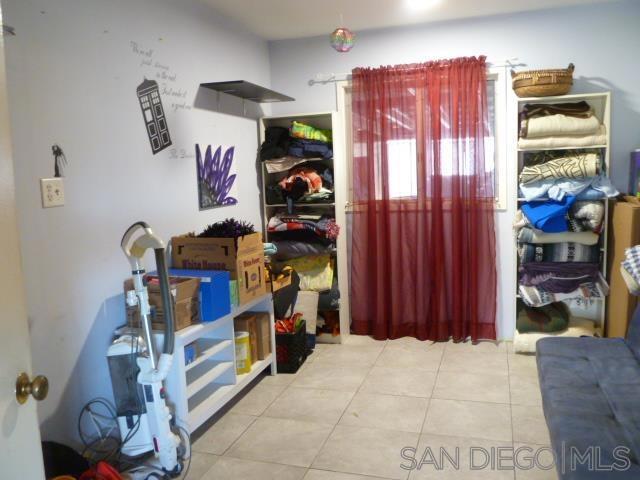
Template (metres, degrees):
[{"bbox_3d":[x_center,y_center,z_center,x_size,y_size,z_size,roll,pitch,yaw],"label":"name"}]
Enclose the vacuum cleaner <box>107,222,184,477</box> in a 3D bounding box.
[{"bbox_3d":[-0.784,0.491,2.263,0.320,1.139,0.280,-5,7,-22],"label":"vacuum cleaner"}]

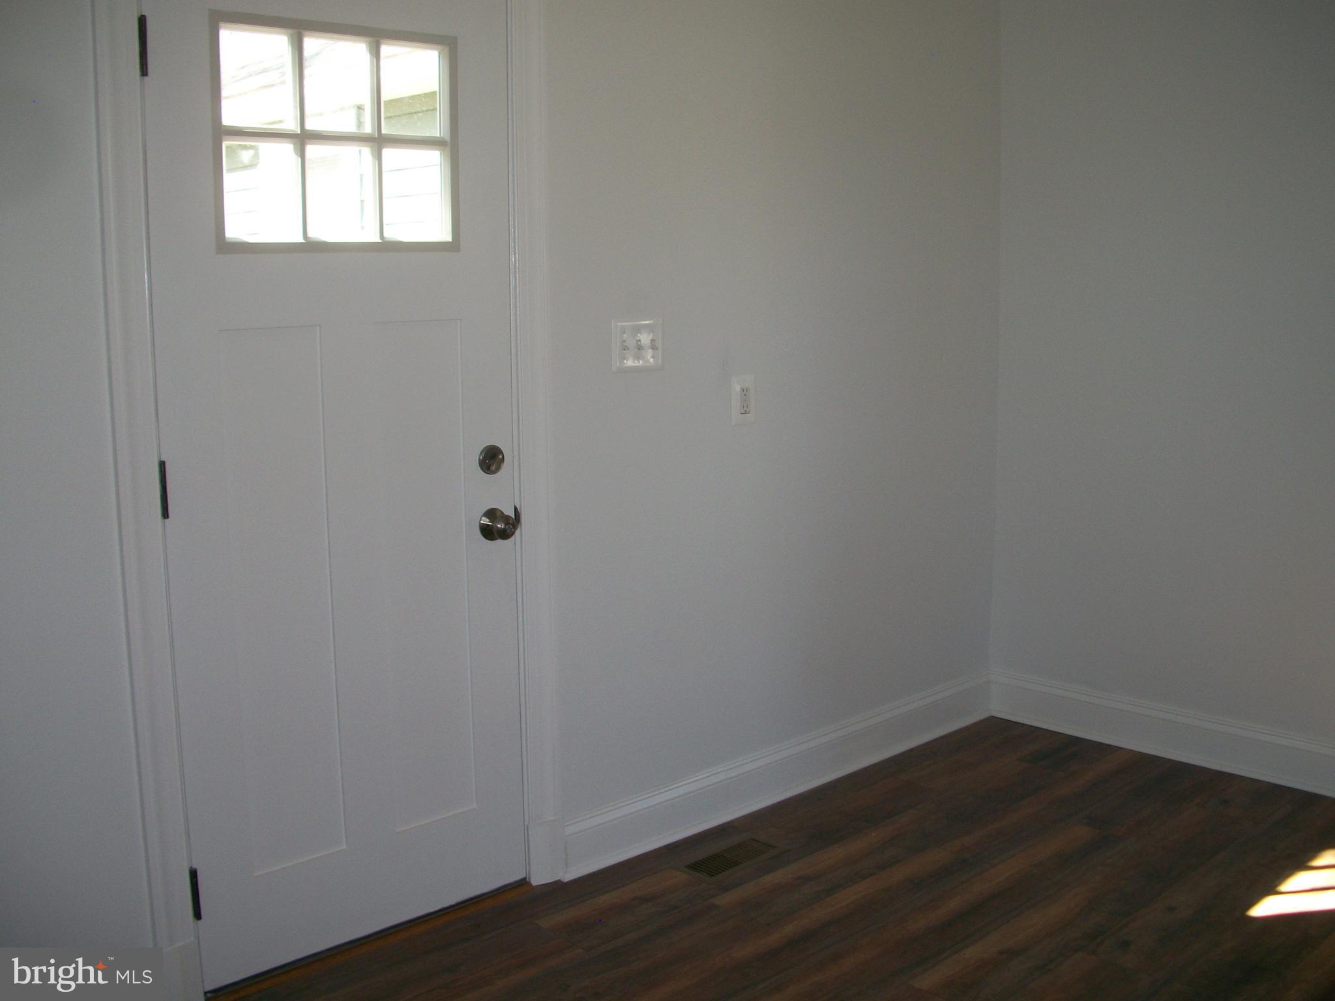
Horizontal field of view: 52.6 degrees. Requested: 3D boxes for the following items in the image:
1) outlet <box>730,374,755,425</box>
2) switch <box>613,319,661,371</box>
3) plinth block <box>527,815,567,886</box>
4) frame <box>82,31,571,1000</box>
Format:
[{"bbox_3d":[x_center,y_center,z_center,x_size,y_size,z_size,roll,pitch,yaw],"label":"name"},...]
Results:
[{"bbox_3d":[0.198,-0.258,3.475,0.081,0.125,0.010,-8,11,-43],"label":"outlet"},{"bbox_3d":[-0.067,-0.367,3.203,0.161,0.119,0.012,-8,11,-43],"label":"switch"},{"bbox_3d":[-0.279,0.808,3.120,0.095,0.150,0.024,-9,12,-43],"label":"plinth block"},{"bbox_3d":[-0.646,-0.125,2.734,0.961,2.130,0.110,-8,11,-43],"label":"frame"}]

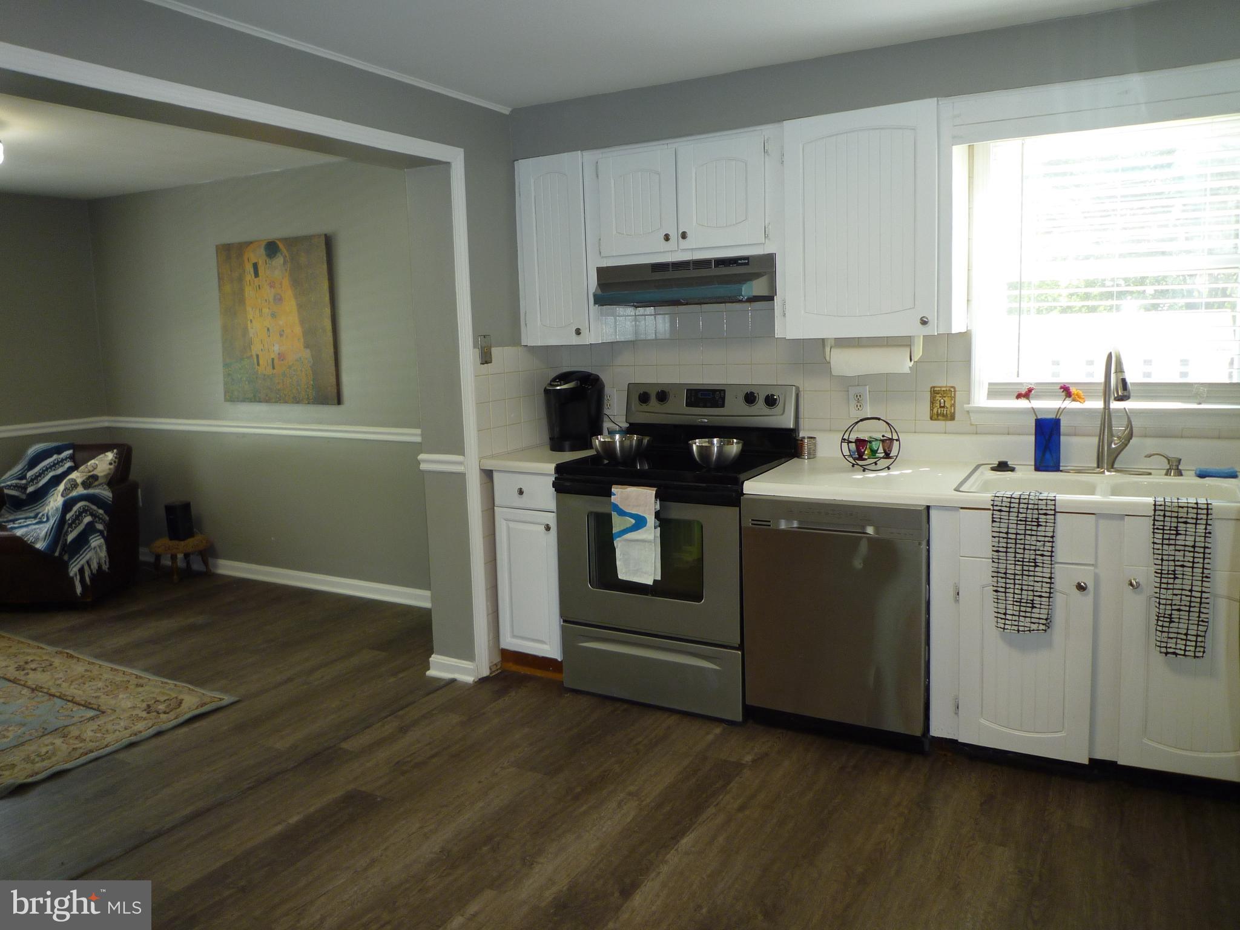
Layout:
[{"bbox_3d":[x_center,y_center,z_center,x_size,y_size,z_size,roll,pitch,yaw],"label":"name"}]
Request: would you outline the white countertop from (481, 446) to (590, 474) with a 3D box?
[{"bbox_3d":[-0.251,-0.044,3.842,0.364,0.038,0.662,3,11,28],"label":"white countertop"}]

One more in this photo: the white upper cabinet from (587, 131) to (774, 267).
[{"bbox_3d":[0.293,-1.037,3.572,0.796,0.454,0.340,3,9,28],"label":"white upper cabinet"}]

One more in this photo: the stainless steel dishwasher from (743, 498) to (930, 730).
[{"bbox_3d":[0.844,0.475,3.268,0.603,0.816,0.620,3,11,28],"label":"stainless steel dishwasher"}]

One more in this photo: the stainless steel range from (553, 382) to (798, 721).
[{"bbox_3d":[0.240,0.294,3.587,0.762,1.176,0.715,3,11,28],"label":"stainless steel range"}]

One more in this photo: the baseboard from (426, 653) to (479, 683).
[{"bbox_3d":[-0.719,0.866,3.827,0.245,0.102,0.030,3,9,28],"label":"baseboard"}]

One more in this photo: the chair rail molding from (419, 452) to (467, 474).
[{"bbox_3d":[-0.720,-0.004,3.629,0.235,0.067,0.030,3,11,28],"label":"chair rail molding"}]

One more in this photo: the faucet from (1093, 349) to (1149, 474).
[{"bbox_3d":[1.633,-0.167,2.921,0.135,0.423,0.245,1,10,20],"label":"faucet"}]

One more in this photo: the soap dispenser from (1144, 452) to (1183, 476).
[{"bbox_3d":[1.794,0.003,2.948,0.110,0.074,0.052,0,10,14],"label":"soap dispenser"}]

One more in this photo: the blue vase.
[{"bbox_3d":[1.490,-0.075,3.122,0.079,0.187,0.079,3,9,28],"label":"blue vase"}]

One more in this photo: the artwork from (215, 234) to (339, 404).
[{"bbox_3d":[-1.956,-0.810,5.112,0.910,0.913,0.037,3,9,28],"label":"artwork"}]

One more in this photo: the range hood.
[{"bbox_3d":[0.310,-0.729,3.598,0.761,0.164,0.365,3,9,28],"label":"range hood"}]

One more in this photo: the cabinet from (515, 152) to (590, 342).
[{"bbox_3d":[-0.206,-0.910,3.864,0.348,0.768,0.340,3,9,28],"label":"cabinet"}]

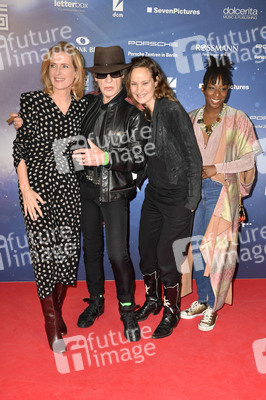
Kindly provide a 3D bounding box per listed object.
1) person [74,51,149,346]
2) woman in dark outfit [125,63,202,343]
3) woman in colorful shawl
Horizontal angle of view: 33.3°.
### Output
[{"bbox_3d":[-0.148,-0.011,2.772,0.540,1.780,0.460,7,16,19],"label":"person"},{"bbox_3d":[0.180,0.003,2.841,0.490,1.730,0.440,12,18,35],"label":"woman in dark outfit"},{"bbox_3d":[0.567,-0.026,2.961,0.530,1.740,0.400,10,17,29],"label":"woman in colorful shawl"}]

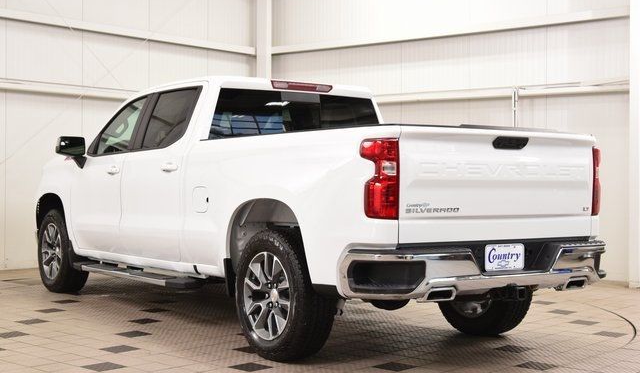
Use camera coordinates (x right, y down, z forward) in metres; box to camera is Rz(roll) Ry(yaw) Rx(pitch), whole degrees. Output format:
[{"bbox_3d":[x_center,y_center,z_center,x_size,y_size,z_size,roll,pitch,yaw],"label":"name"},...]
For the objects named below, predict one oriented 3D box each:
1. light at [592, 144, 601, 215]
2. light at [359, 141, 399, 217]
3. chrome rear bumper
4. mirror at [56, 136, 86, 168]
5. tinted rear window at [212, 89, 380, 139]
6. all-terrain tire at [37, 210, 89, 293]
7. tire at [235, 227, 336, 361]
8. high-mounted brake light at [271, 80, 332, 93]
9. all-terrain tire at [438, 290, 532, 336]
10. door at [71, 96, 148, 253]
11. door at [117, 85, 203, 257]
[{"bbox_3d":[1.793,-0.031,6.013,0.200,0.450,0.135,0,1,-35],"label":"light"},{"bbox_3d":[0.317,-0.035,4.983,0.200,0.450,0.135,0,1,-35],"label":"light"},{"bbox_3d":[1.045,0.467,5.510,2.020,0.310,0.355,0,1,-35],"label":"chrome rear bumper"},{"bbox_3d":[-2.252,-0.307,8.324,0.280,0.300,0.190,0,1,-35],"label":"mirror"},{"bbox_3d":[-0.130,-0.514,7.198,1.660,0.435,0.100,0,1,-35],"label":"tinted rear window"},{"bbox_3d":[-2.510,0.628,9.098,0.280,0.822,0.824,0,1,-35],"label":"all-terrain tire"},{"bbox_3d":[-0.228,0.673,5.829,0.280,0.822,0.824,0,1,-35],"label":"tire"},{"bbox_3d":[-0.137,-0.770,7.208,0.570,0.062,0.070,0,1,-35],"label":"high-mounted brake light"},{"bbox_3d":[1.185,0.677,6.815,0.280,0.822,0.824,0,1,-35],"label":"all-terrain tire"},{"bbox_3d":[-1.845,-0.090,8.117,0.280,1.355,1.220,0,1,-35],"label":"door"},{"bbox_3d":[-1.224,-0.101,7.227,0.280,1.370,1.110,0,1,-35],"label":"door"}]

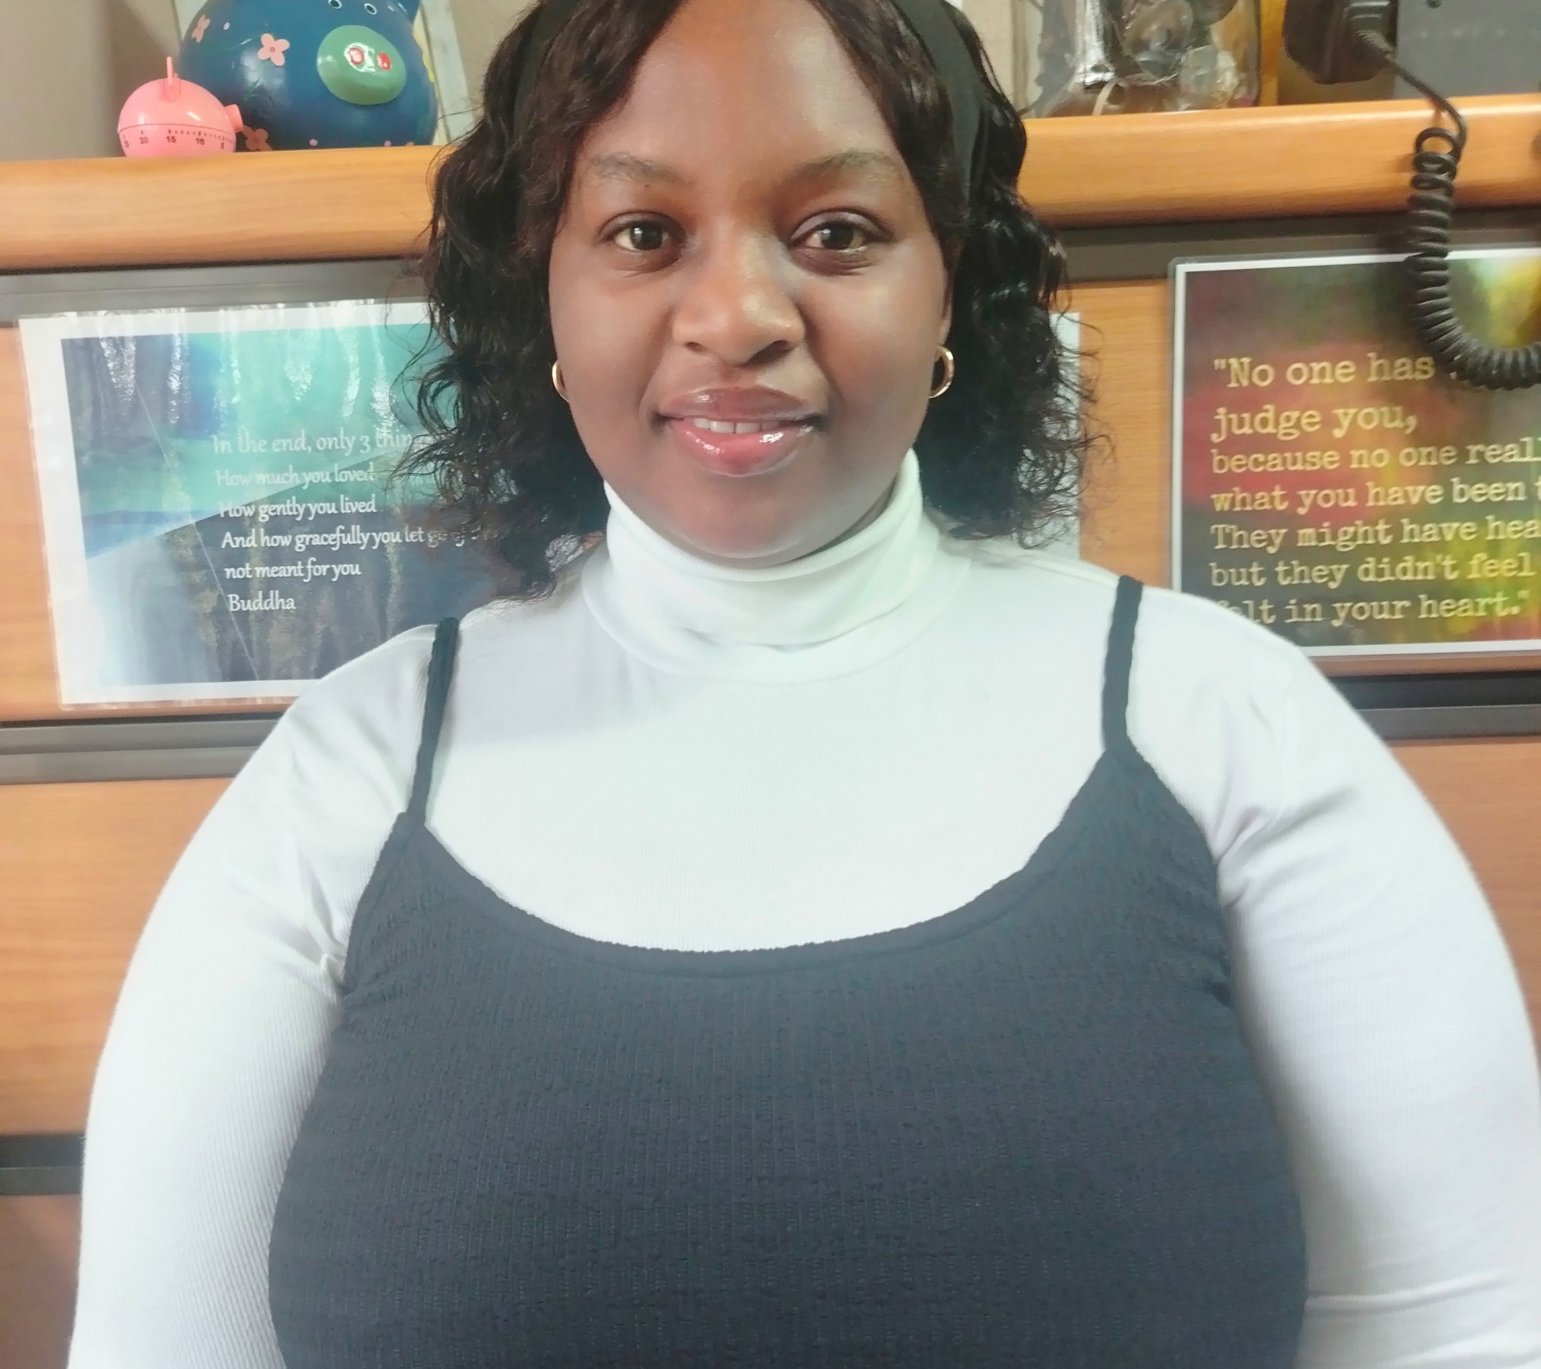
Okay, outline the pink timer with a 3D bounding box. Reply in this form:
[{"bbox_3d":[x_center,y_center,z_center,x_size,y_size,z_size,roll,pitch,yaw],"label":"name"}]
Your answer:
[{"bbox_3d":[-0.334,-0.319,0.811,0.069,0.064,0.063,-5,9,-18],"label":"pink timer"}]

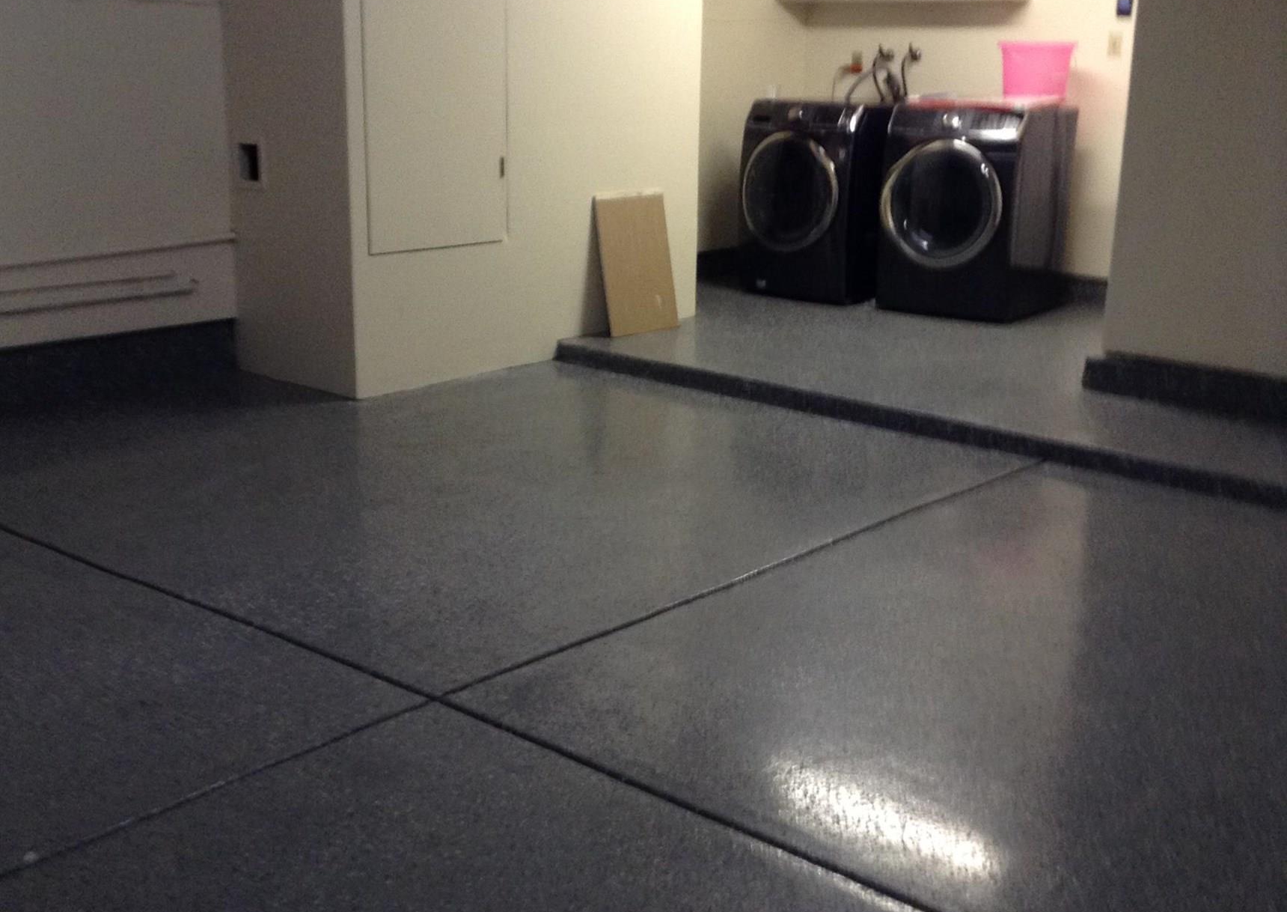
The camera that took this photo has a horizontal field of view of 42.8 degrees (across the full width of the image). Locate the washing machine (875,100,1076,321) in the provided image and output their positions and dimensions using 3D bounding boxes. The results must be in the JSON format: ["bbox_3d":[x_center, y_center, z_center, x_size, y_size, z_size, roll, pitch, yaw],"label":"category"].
[{"bbox_3d":[1.661,-1.230,8.155,0.686,0.979,0.750,11,18,34],"label":"washing machine"}]

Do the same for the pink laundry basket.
[{"bbox_3d":[1.905,-1.876,7.981,0.370,0.273,0.360,14,20,39],"label":"pink laundry basket"}]

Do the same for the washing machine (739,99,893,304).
[{"bbox_3d":[0.984,-1.352,8.566,0.686,0.979,0.750,13,19,38],"label":"washing machine"}]

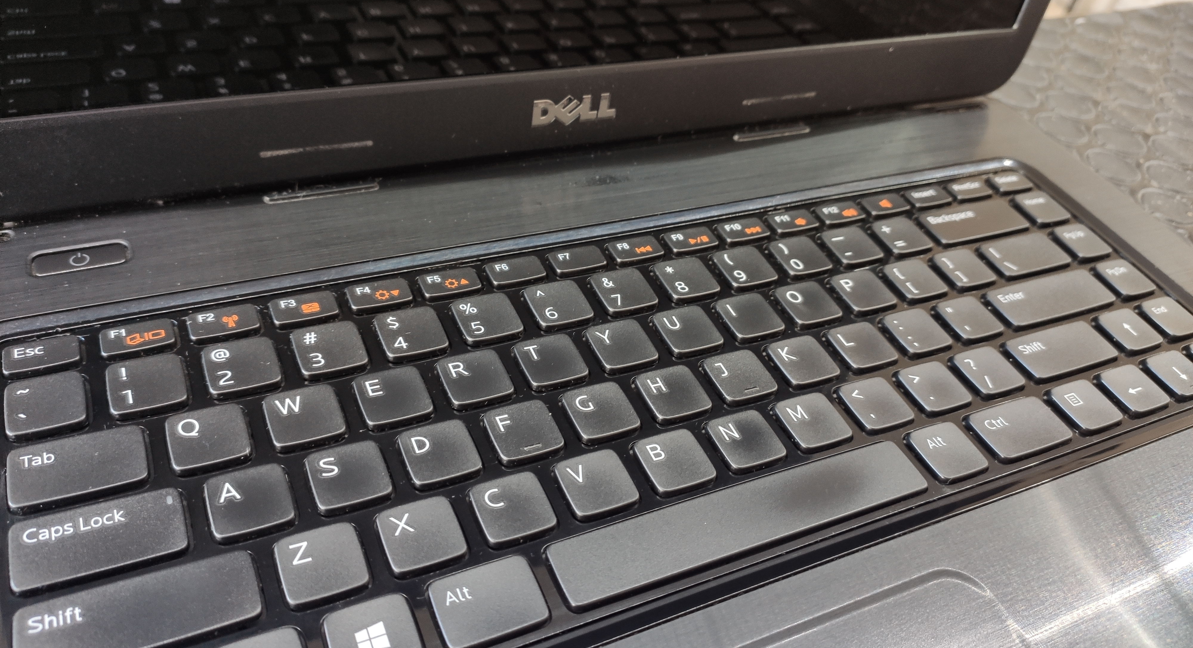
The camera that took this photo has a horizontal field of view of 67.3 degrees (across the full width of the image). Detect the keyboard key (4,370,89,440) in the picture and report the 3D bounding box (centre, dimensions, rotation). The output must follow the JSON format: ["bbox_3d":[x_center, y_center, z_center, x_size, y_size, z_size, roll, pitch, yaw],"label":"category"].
[{"bbox_3d":[-0.112,0.017,0.182,0.015,0.002,0.014,-12,49,-24],"label":"keyboard key"}]

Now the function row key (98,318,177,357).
[{"bbox_3d":[-0.101,0.003,0.198,0.015,0.002,0.009,-12,49,-24],"label":"function row key"}]

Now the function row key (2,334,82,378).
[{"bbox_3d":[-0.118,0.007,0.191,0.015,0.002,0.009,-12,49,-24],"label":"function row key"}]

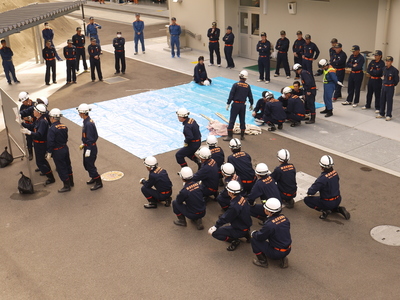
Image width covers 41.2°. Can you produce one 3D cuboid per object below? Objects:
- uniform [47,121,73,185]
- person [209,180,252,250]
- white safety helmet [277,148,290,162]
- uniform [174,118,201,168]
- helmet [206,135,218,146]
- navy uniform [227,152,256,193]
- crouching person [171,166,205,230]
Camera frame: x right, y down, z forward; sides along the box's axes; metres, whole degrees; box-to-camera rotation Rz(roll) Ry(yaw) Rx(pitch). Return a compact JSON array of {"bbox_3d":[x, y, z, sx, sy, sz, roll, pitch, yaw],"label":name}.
[{"bbox_3d":[-2.944,0.070,11.197,0.520,1.420,0.420,-16,25,-33],"label":"uniform"},{"bbox_3d":[0.502,1.078,8.751,0.800,1.120,0.560,3,21,14],"label":"person"},{"bbox_3d":[1.578,0.107,10.020,0.235,0.170,0.280,-10,23,-20],"label":"white safety helmet"},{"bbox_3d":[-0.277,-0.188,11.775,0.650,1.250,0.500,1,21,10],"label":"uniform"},{"bbox_3d":[0.243,-0.182,10.500,0.220,0.170,0.280,-8,21,-14],"label":"helmet"},{"bbox_3d":[0.807,0.467,10.333,0.560,0.820,0.660,-12,23,-23],"label":"navy uniform"},{"bbox_3d":[-0.211,0.811,9.672,0.720,1.120,0.570,17,27,41],"label":"crouching person"}]

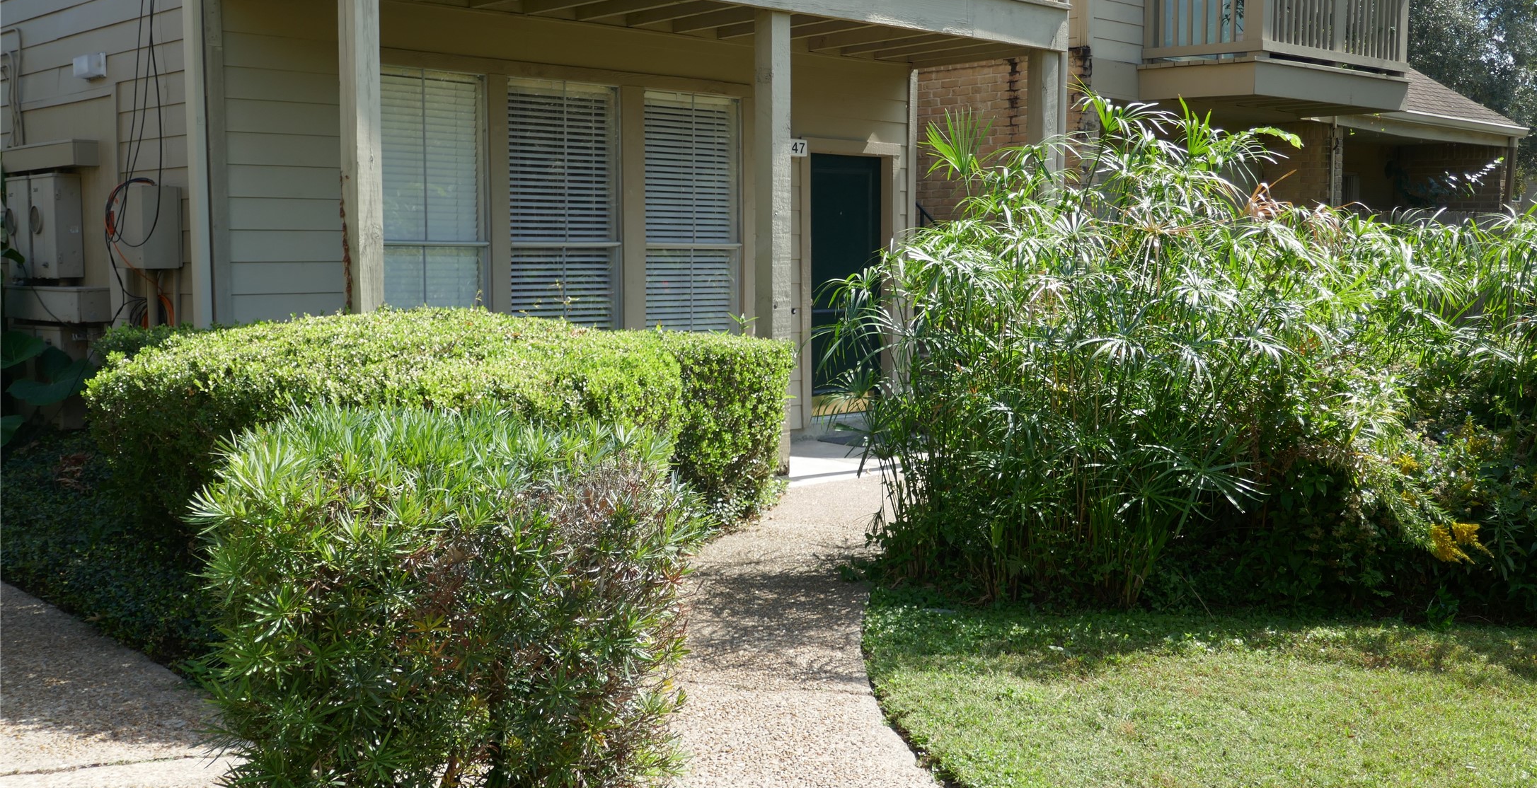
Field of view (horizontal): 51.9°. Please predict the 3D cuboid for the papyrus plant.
[{"bbox_3d":[1.950,-0.268,7.508,3.500,2.150,2.100,1,5,8],"label":"papyrus plant"}]

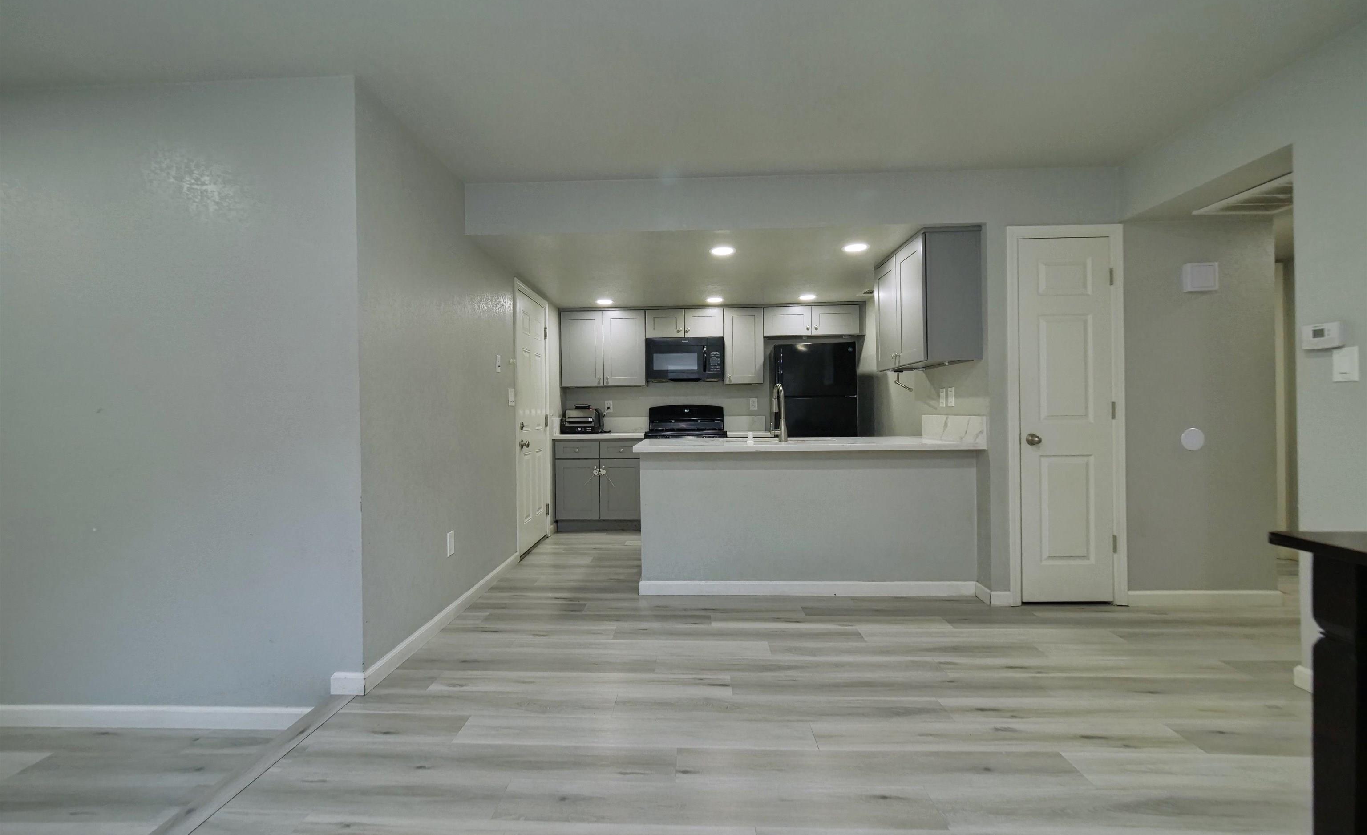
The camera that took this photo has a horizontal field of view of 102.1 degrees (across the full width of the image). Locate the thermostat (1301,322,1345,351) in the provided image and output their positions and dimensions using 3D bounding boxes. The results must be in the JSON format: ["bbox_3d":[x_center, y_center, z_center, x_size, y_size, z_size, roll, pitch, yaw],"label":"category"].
[{"bbox_3d":[2.351,-0.297,2.030,0.027,0.092,0.120,-1,0,2],"label":"thermostat"}]

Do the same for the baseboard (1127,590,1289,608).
[{"bbox_3d":[2.884,0.996,3.048,0.848,0.087,0.016,-1,0,2],"label":"baseboard"}]

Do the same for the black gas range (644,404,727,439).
[{"bbox_3d":[0.038,0.472,5.318,0.761,1.185,0.660,-1,0,2],"label":"black gas range"}]

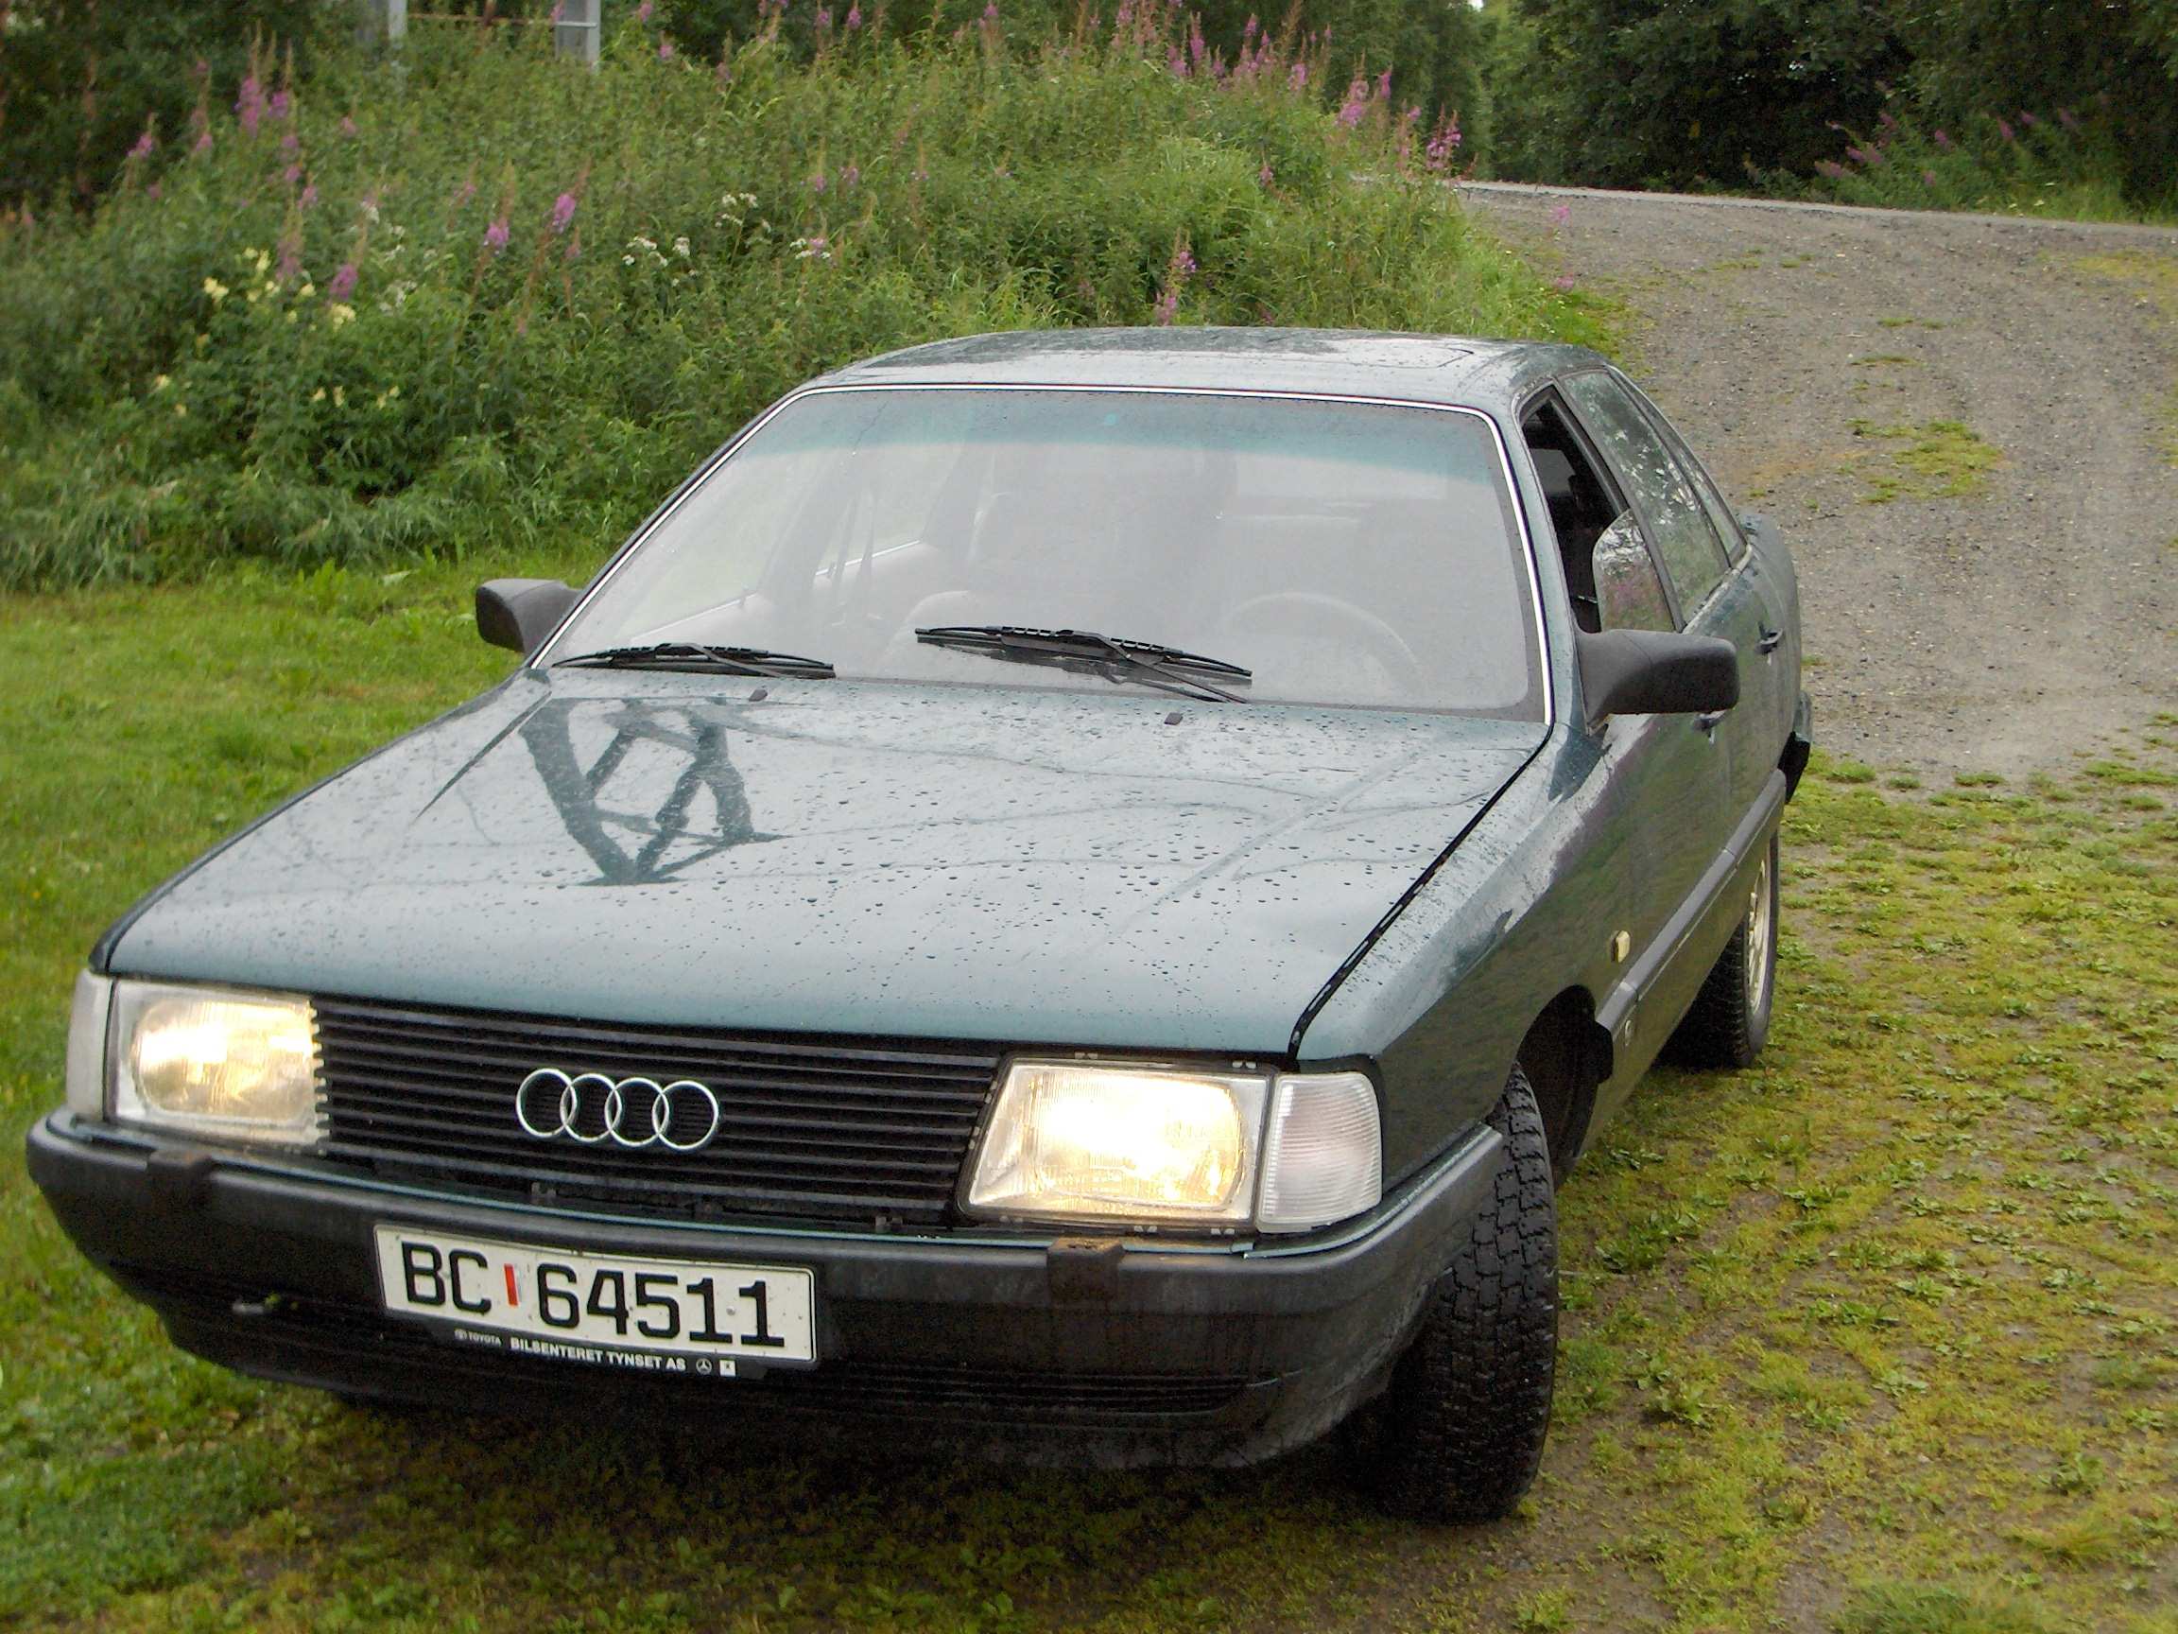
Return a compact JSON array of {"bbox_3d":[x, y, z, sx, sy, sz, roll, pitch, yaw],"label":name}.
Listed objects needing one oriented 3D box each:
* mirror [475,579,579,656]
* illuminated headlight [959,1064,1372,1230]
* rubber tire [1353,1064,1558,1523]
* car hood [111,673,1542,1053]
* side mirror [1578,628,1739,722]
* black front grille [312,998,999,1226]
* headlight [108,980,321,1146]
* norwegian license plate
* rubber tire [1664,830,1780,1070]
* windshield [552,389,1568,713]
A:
[{"bbox_3d":[-0.855,-0.309,6.071,0.215,0.130,0.145,4,10,16],"label":"mirror"},{"bbox_3d":[0.099,0.345,4.242,0.420,0.175,0.200,2,1,9],"label":"illuminated headlight"},{"bbox_3d":[0.465,0.594,5.034,0.195,0.620,0.620,0,10,-4],"label":"rubber tire"},{"bbox_3d":[-0.292,0.025,4.957,1.490,0.125,1.390,4,17,16],"label":"car hood"},{"bbox_3d":[0.816,-0.206,5.579,0.220,0.130,0.145,4,10,16],"label":"side mirror"},{"bbox_3d":[-0.500,0.319,4.322,0.810,0.180,0.100,4,1,16],"label":"black front grille"},{"bbox_3d":[-0.995,0.279,4.550,0.320,0.175,0.150,5,1,23],"label":"headlight"},{"bbox_3d":[-0.545,0.530,4.300,0.520,0.130,0.025,4,17,16],"label":"norwegian license plate"},{"bbox_3d":[1.226,0.176,7.577,0.190,0.615,0.615,4,10,16],"label":"rubber tire"},{"bbox_3d":[-0.018,-0.444,5.799,1.480,0.110,0.700,4,45,16],"label":"windshield"}]

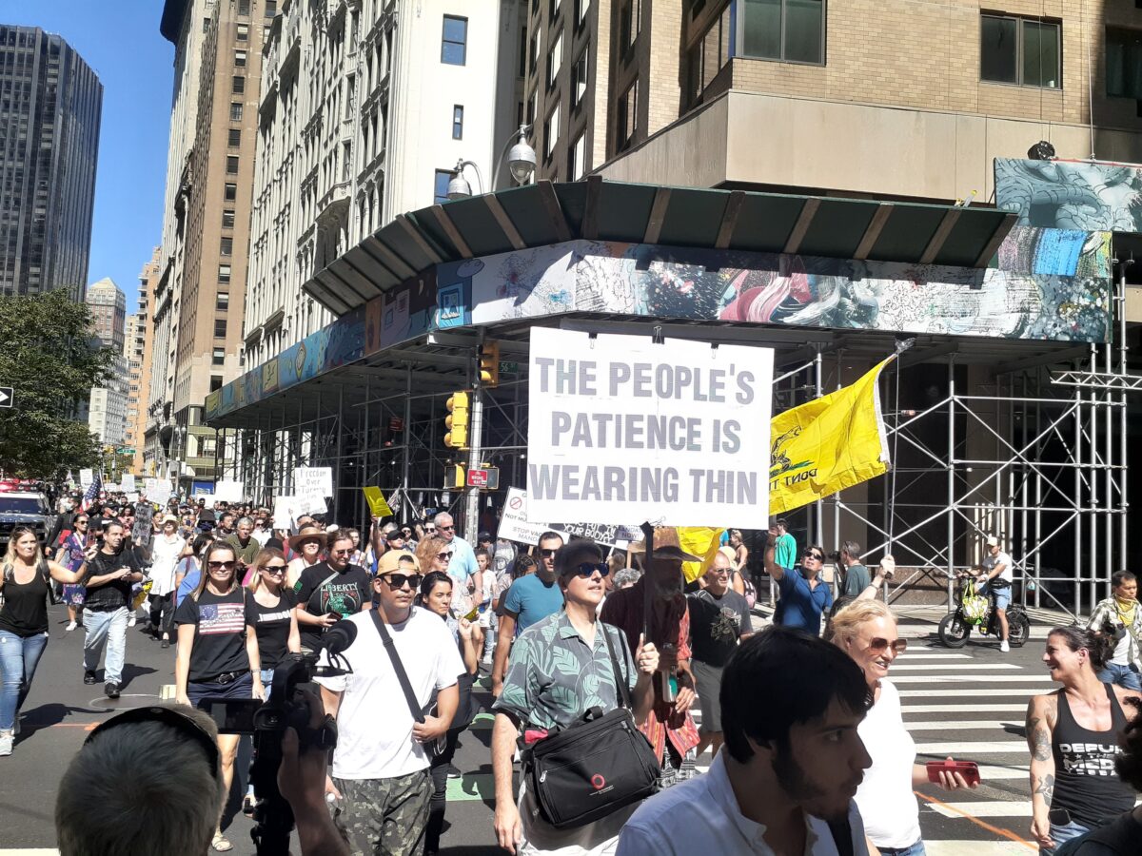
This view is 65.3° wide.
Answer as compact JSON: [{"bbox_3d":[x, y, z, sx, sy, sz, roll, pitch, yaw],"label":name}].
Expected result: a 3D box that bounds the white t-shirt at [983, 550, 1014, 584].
[{"bbox_3d":[6.565,2.159,13.700,0.300,0.560,0.440,5,-5,-28],"label":"white t-shirt"}]

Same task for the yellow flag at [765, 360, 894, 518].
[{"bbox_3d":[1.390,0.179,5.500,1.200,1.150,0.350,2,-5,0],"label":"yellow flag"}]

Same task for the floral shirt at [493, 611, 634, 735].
[{"bbox_3d":[-0.016,0.961,3.300,0.510,0.600,0.330,5,-5,-28],"label":"floral shirt"}]

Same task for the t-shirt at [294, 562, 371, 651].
[{"bbox_3d":[-1.653,1.249,6.200,0.520,0.620,0.320,5,-5,-30],"label":"t-shirt"}]

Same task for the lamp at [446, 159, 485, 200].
[{"bbox_3d":[-2.125,-4.856,18.000,0.550,1.100,0.900,5,-5,-33],"label":"lamp"}]

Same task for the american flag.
[{"bbox_3d":[-7.531,1.010,14.000,0.420,0.750,0.300,4,-5,-20],"label":"american flag"}]

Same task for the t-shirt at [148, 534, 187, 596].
[{"bbox_3d":[-5.248,1.766,11.600,0.470,0.790,0.300,4,-5,-22],"label":"t-shirt"}]

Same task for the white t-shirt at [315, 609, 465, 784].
[{"bbox_3d":[-0.729,1.075,3.600,0.580,0.710,0.320,4,-5,-19],"label":"white t-shirt"}]

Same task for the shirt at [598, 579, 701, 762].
[{"bbox_3d":[0.419,1.288,4.700,0.520,0.880,0.360,3,-5,-14],"label":"shirt"}]

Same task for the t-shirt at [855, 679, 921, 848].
[{"bbox_3d":[0.928,1.050,2.780,0.420,0.550,0.290,6,-6,-43],"label":"t-shirt"}]

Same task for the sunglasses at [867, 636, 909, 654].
[{"bbox_3d":[0.961,0.670,2.812,0.147,0.055,0.140,4,0,-17],"label":"sunglasses"}]

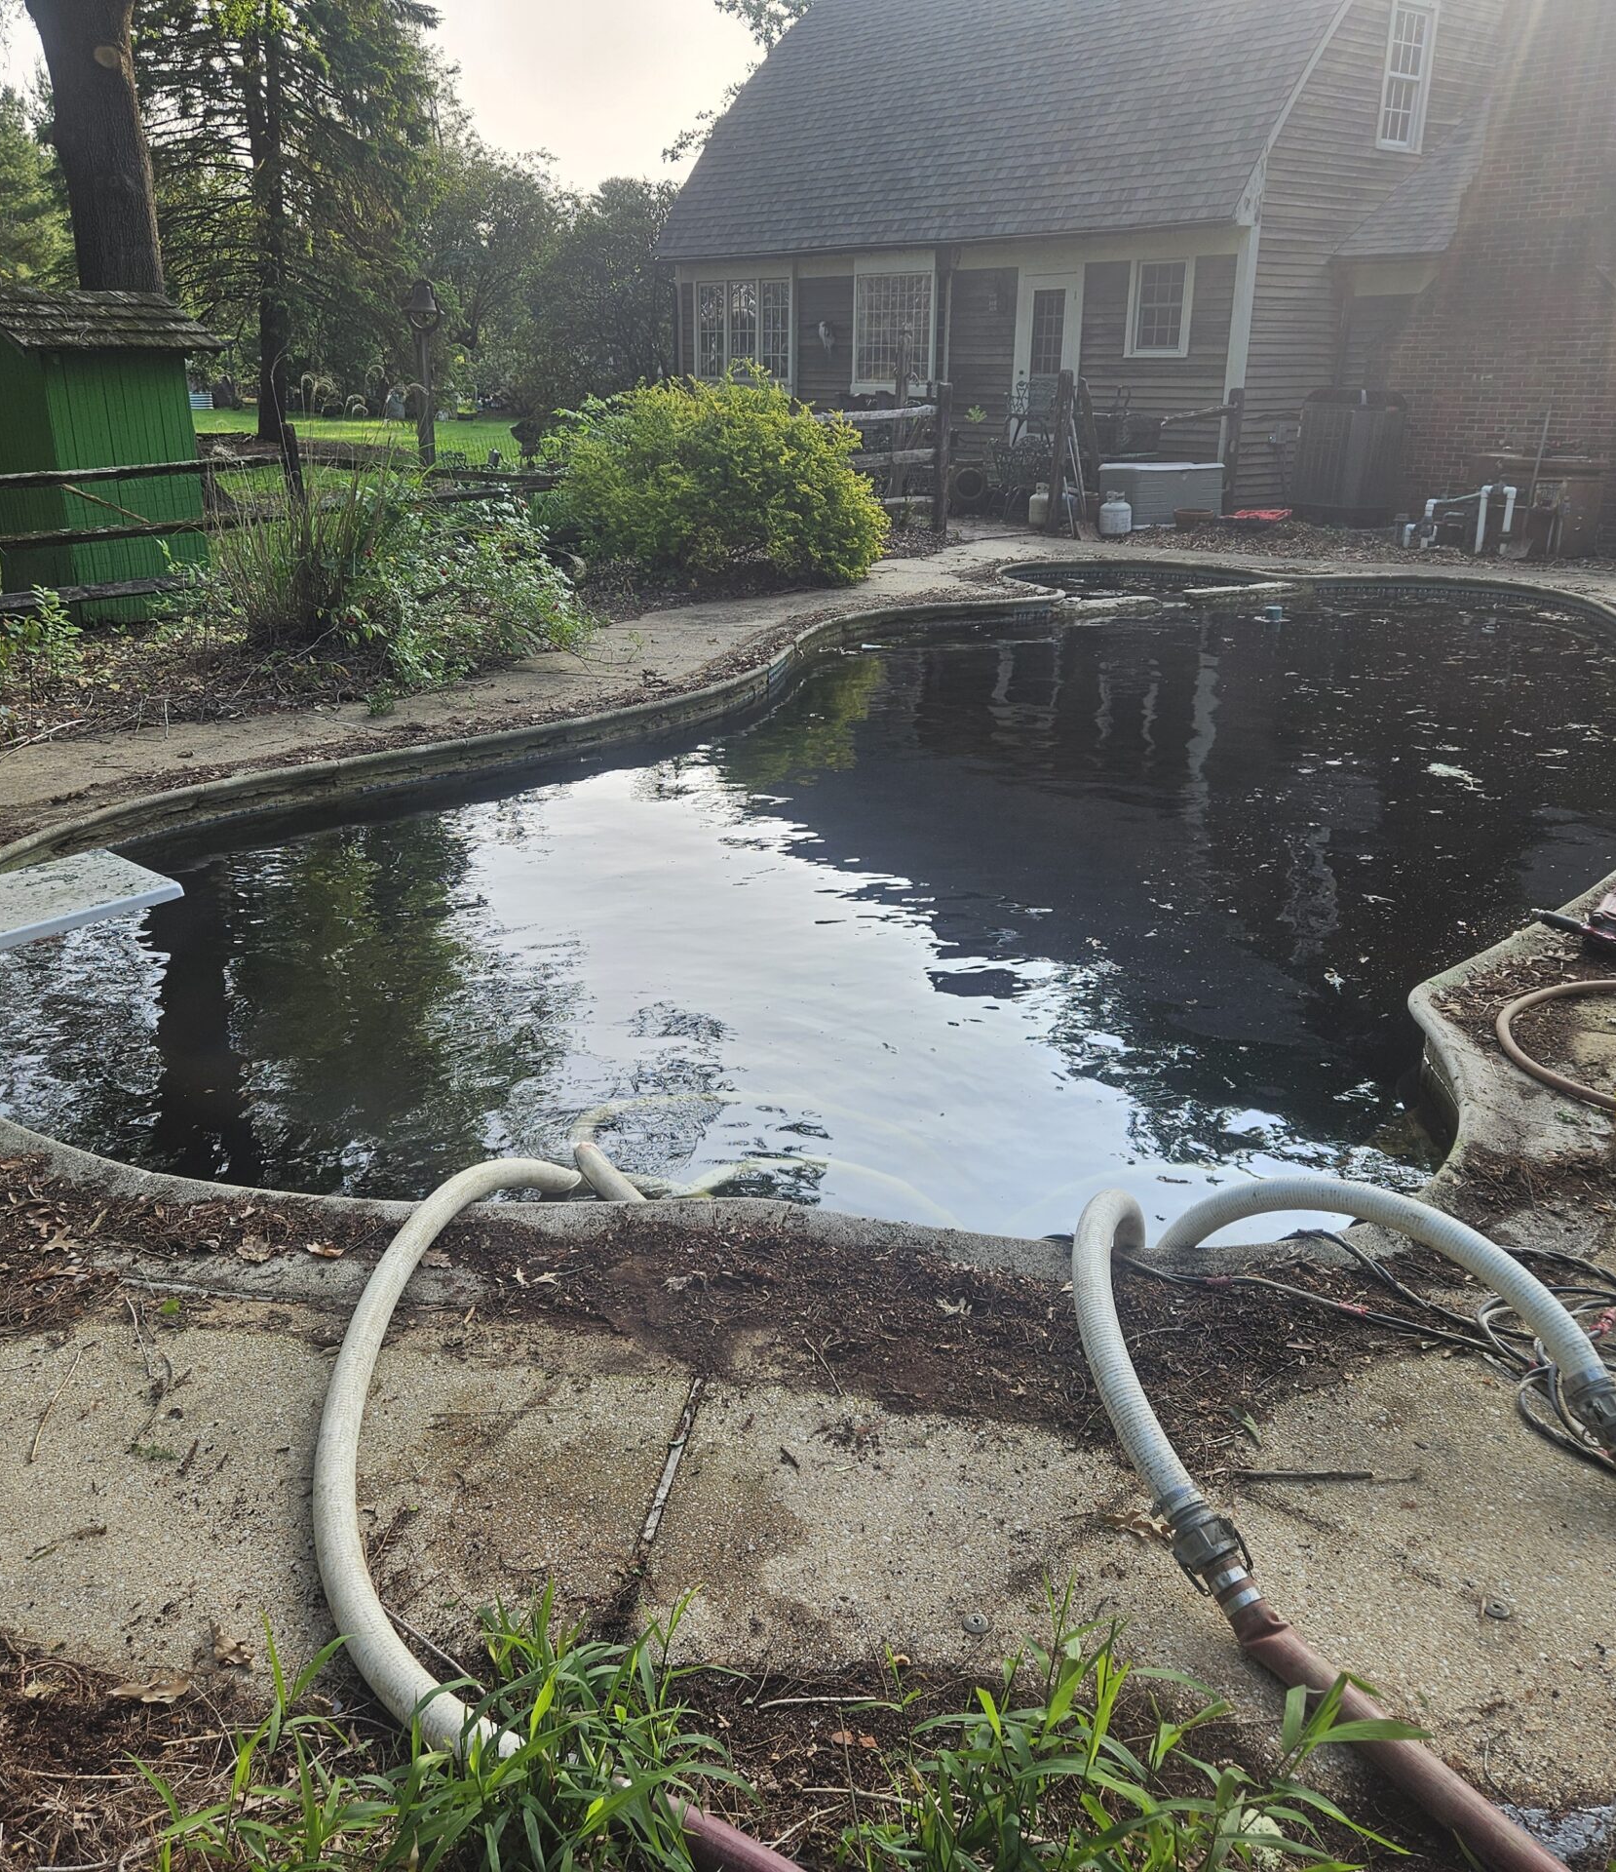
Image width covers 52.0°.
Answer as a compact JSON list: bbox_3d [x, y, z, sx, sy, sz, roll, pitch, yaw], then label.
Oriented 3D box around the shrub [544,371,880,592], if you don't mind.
[{"bbox_3d":[-0.774,-3.858,13.832,2.800,1.580,2.400,-1,19,-3],"label":"shrub"}]

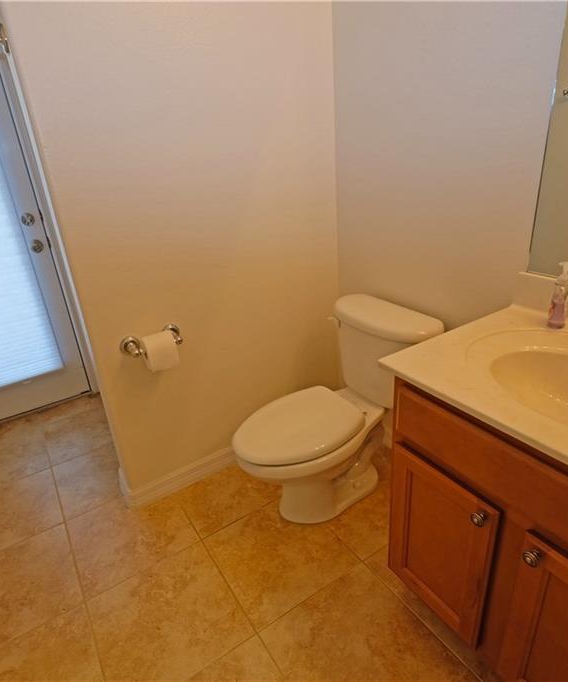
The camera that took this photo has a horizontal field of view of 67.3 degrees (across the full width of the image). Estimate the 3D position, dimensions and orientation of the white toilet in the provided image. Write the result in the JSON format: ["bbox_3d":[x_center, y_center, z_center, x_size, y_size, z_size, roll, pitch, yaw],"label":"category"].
[{"bbox_3d":[0.164,0.291,1.575,0.742,0.715,0.475,-17,26,-27],"label":"white toilet"}]

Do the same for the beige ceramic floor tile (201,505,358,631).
[{"bbox_3d":[-0.017,0.735,1.494,0.403,0.010,0.403,-18,27,-29],"label":"beige ceramic floor tile"}]

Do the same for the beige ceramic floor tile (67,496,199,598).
[{"bbox_3d":[-0.578,0.723,1.617,0.403,0.010,0.403,-18,27,-29],"label":"beige ceramic floor tile"}]

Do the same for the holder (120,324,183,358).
[{"bbox_3d":[-0.461,0.012,1.515,0.217,0.068,0.092,-17,26,-27],"label":"holder"}]

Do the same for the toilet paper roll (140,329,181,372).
[{"bbox_3d":[-0.431,0.033,1.496,0.102,0.108,0.108,-17,26,-27],"label":"toilet paper roll"}]

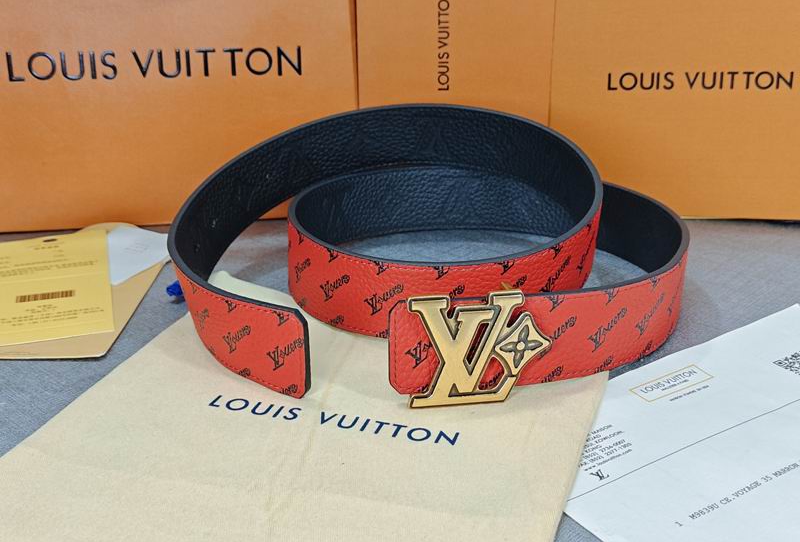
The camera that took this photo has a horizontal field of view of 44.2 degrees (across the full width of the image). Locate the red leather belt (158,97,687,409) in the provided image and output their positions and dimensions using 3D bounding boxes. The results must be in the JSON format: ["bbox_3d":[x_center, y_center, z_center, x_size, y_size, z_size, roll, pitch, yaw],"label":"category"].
[{"bbox_3d":[0.018,-0.023,0.485,0.242,0.081,0.215,-1,21,-3],"label":"red leather belt"}]

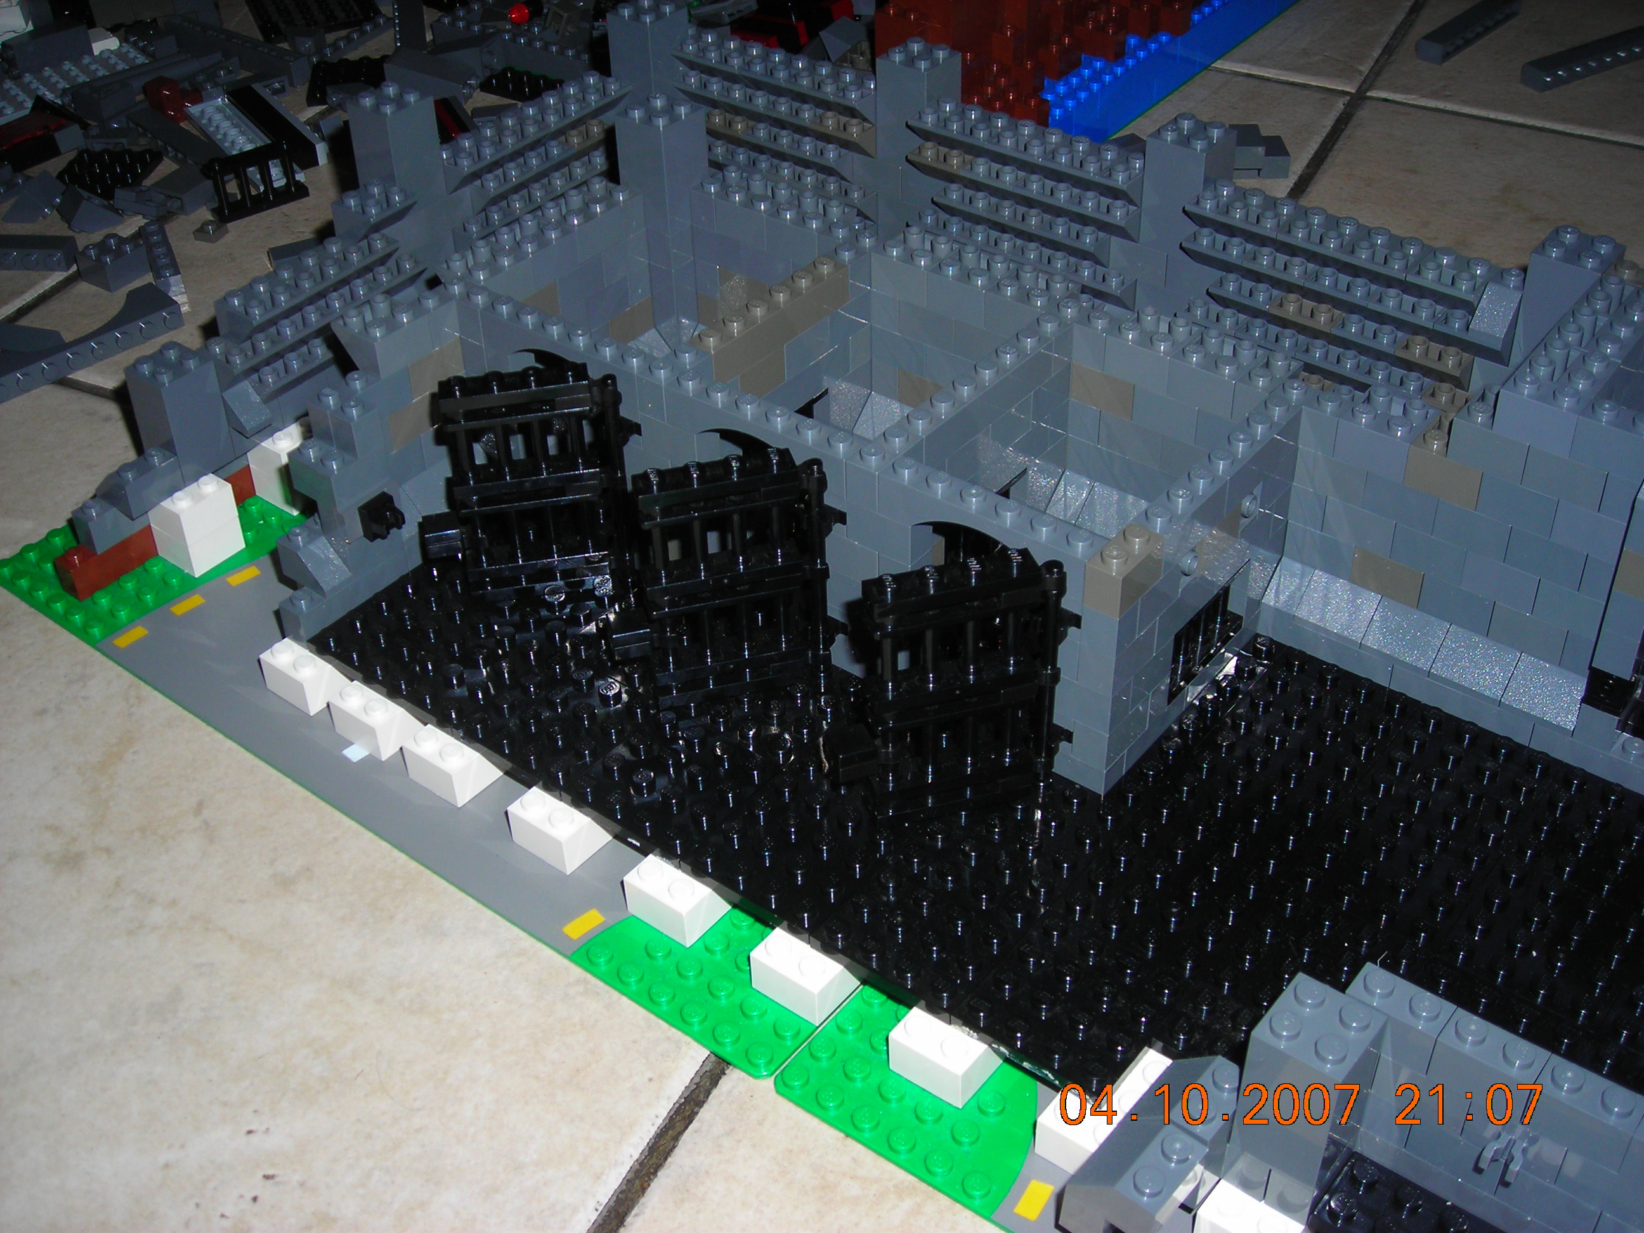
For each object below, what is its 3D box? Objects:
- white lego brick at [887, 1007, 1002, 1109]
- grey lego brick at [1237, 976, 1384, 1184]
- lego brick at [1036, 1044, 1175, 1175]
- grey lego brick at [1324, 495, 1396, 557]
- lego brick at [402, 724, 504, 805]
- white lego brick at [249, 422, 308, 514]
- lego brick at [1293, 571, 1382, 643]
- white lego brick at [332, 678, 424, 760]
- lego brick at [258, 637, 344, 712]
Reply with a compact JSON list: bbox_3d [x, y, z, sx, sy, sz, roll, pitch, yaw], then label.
[{"bbox_3d":[0.023,0.076,0.351,0.016,0.011,0.016,25,46,29],"label":"white lego brick"},{"bbox_3d":[0.077,0.073,0.307,0.016,0.030,0.016,25,46,29],"label":"grey lego brick"},{"bbox_3d":[0.052,0.085,0.339,0.016,0.010,0.030,25,47,30],"label":"lego brick"},{"bbox_3d":[0.115,-0.021,0.411,0.016,0.010,0.008,25,46,30],"label":"grey lego brick"},{"bbox_3d":[-0.078,0.029,0.415,0.016,0.011,0.016,25,46,30],"label":"lego brick"},{"bbox_3d":[-0.135,-0.040,0.495,0.016,0.020,0.016,25,47,30],"label":"white lego brick"},{"bbox_3d":[0.112,-0.004,0.417,0.016,0.010,0.016,25,46,29],"label":"lego brick"},{"bbox_3d":[-0.096,0.020,0.426,0.016,0.011,0.016,25,46,29],"label":"white lego brick"},{"bbox_3d":[-0.115,0.011,0.440,0.016,0.011,0.016,25,46,30],"label":"lego brick"}]

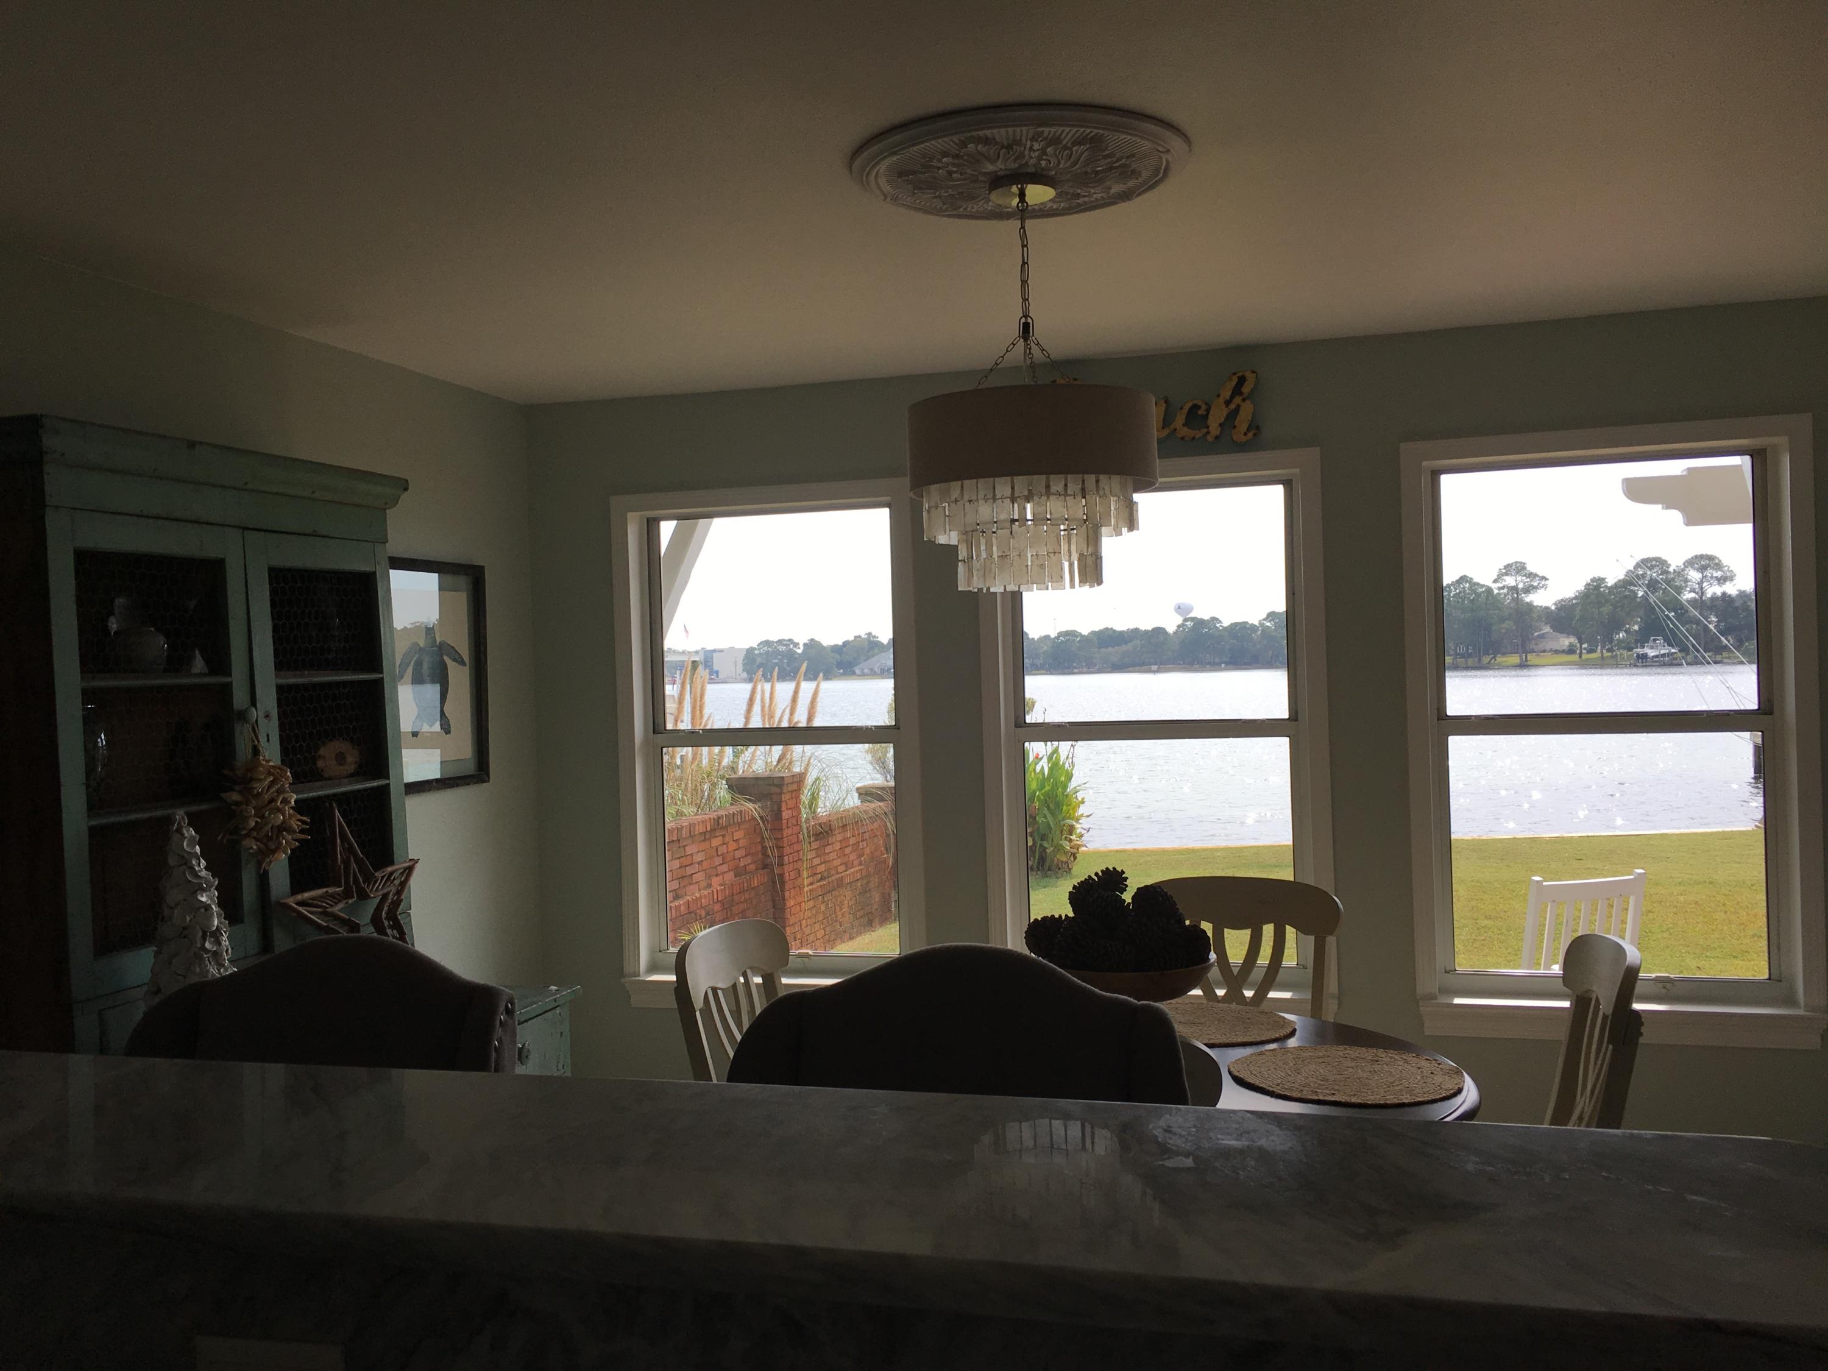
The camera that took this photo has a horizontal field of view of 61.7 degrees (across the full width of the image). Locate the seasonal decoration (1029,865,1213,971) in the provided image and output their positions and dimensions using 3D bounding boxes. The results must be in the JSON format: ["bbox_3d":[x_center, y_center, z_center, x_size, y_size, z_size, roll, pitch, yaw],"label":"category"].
[{"bbox_3d":[0.395,0.453,2.950,0.360,0.200,0.340,-1,1,16],"label":"seasonal decoration"}]

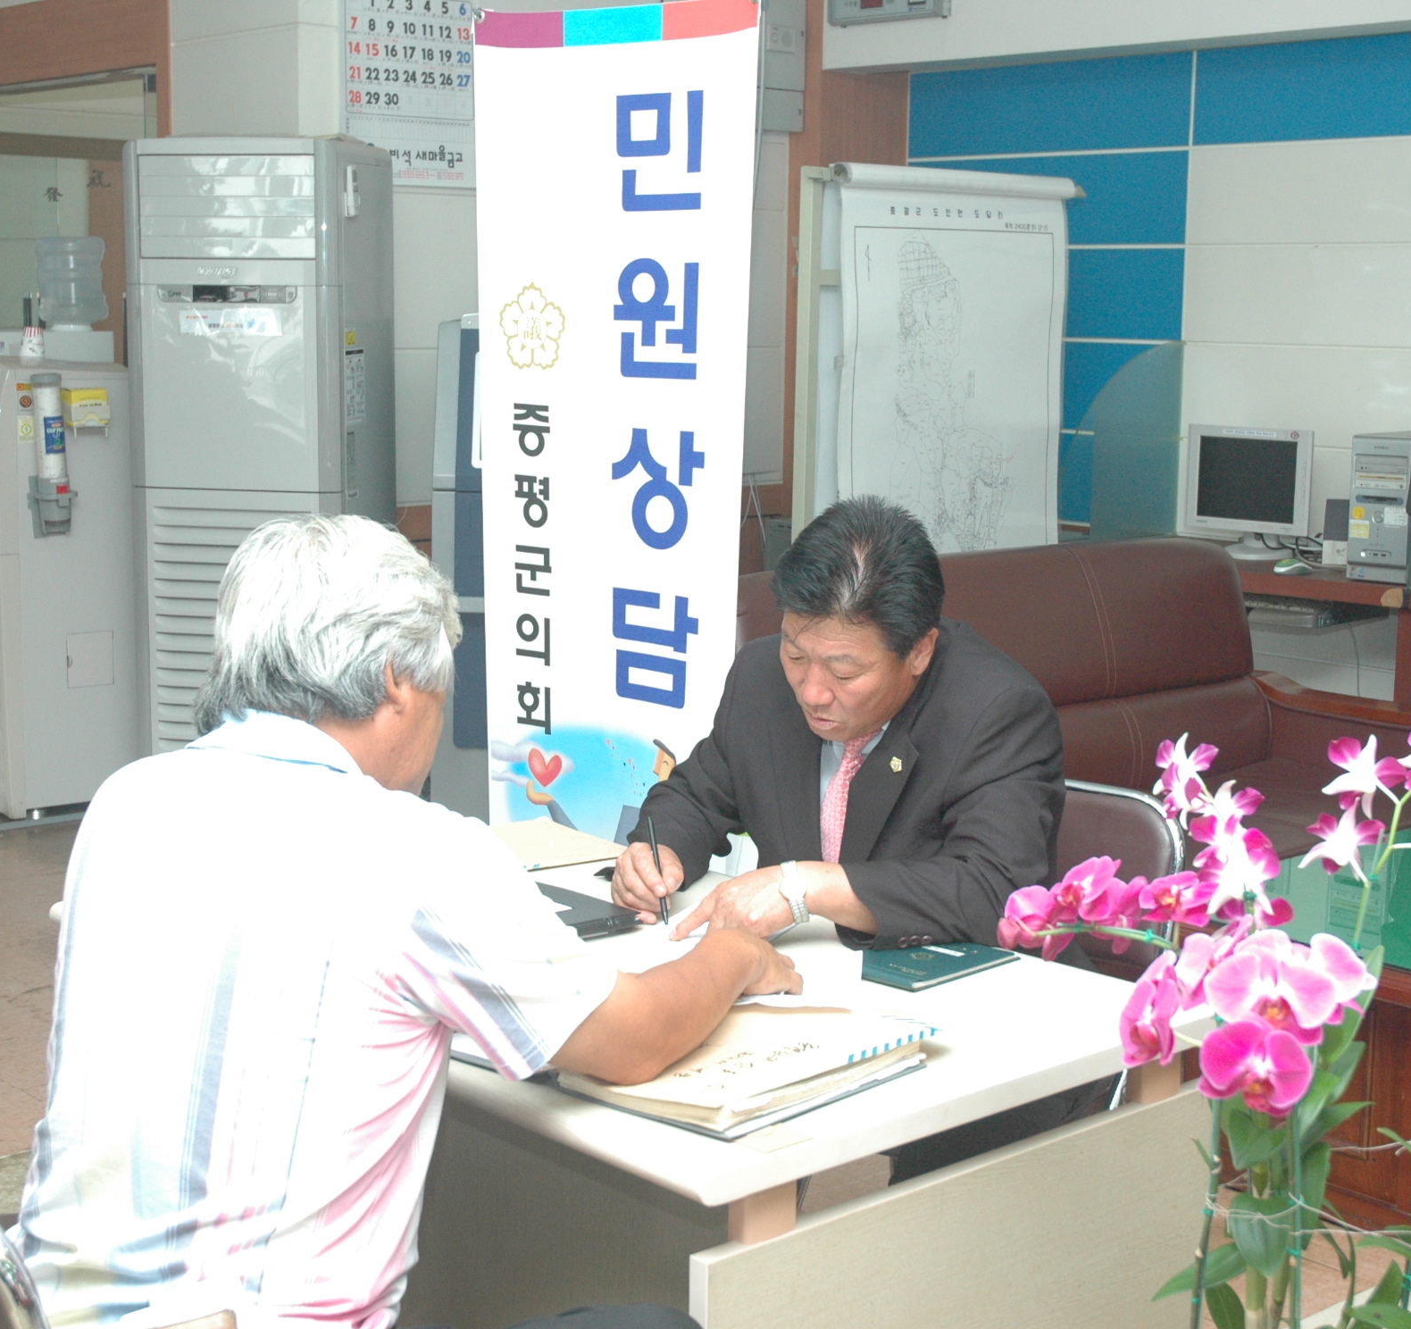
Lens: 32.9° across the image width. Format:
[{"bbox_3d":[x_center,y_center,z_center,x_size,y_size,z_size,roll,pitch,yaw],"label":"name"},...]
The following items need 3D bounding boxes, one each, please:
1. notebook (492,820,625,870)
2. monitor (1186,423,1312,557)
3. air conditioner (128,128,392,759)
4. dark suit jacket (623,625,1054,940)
[{"bbox_3d":[-0.265,0.237,3.031,0.290,0.025,0.230,-5,11,-35],"label":"notebook"},{"bbox_3d":[1.580,-0.490,6.809,0.390,0.366,0.190,8,12,41],"label":"monitor"},{"bbox_3d":[-1.223,-0.512,6.656,0.600,1.825,0.410,2,9,11],"label":"air conditioner"},{"bbox_3d":[0.215,0.222,2.991,0.550,0.580,0.550,6,10,31],"label":"dark suit jacket"}]

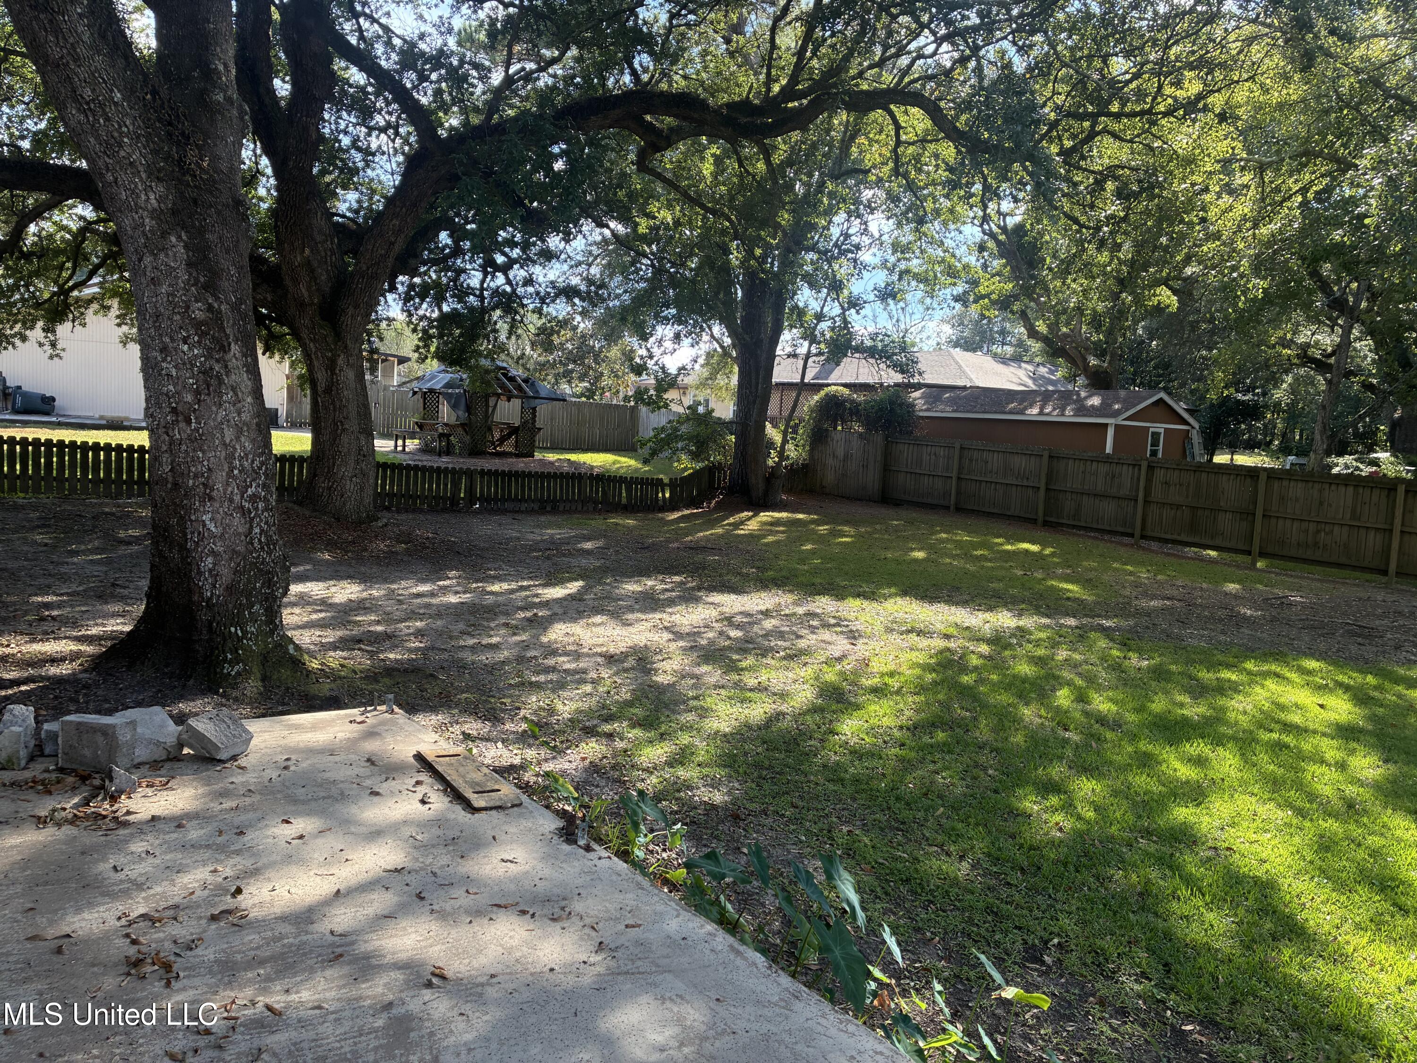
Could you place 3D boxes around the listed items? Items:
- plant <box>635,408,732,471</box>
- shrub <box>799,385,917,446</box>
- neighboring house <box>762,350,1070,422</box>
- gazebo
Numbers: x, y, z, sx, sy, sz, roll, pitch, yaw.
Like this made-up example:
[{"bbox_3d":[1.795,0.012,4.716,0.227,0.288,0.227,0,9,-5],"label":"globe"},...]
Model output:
[{"bbox_3d":[-0.662,-2.600,30.300,2.700,1.850,2.000,3,5,-1],"label":"plant"},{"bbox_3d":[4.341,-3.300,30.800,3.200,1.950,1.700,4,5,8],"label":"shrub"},{"bbox_3d":[9.416,-5.264,44.574,11.000,4.150,11.000,-2,7,-44],"label":"neighboring house"},{"bbox_3d":[-6.902,-3.762,32.362,3.750,2.820,3.750,8,7,38],"label":"gazebo"}]

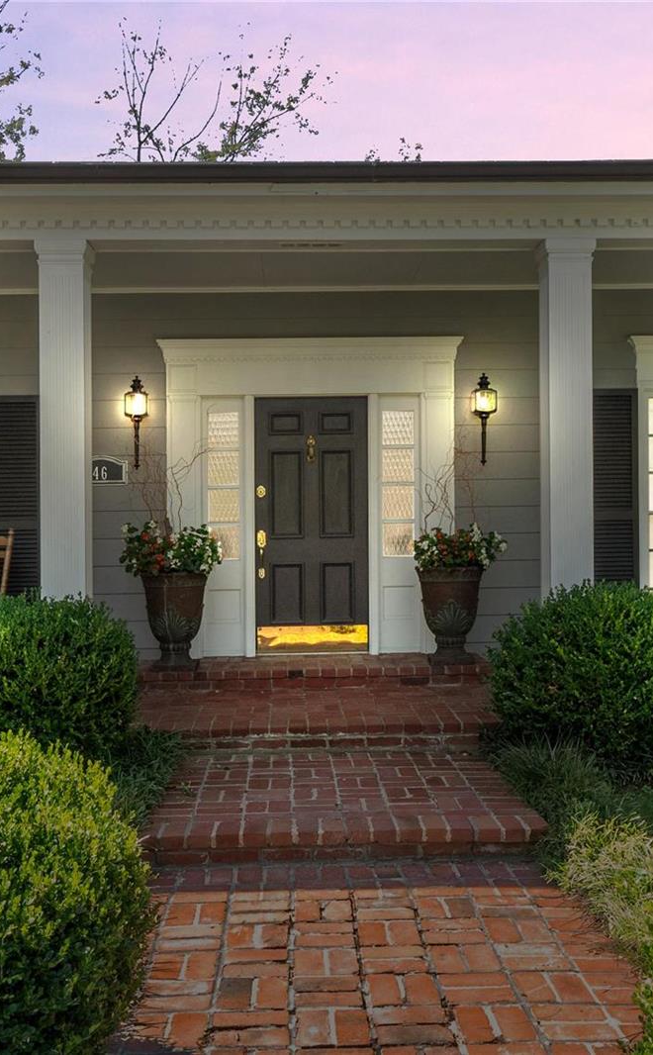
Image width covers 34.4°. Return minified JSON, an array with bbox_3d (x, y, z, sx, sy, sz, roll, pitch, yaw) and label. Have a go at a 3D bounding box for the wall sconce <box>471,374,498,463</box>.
[{"bbox_3d":[1.202,-0.823,8.030,0.200,0.700,0.240,-1,0,-3],"label":"wall sconce"}]

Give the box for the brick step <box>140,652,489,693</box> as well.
[{"bbox_3d":[-0.087,1.108,7.911,2.531,0.130,0.580,-1,0,-3],"label":"brick step"}]

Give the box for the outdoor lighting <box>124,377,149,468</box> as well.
[{"bbox_3d":[-1.449,-0.802,8.026,0.195,0.701,0.240,-1,0,-3],"label":"outdoor lighting"}]

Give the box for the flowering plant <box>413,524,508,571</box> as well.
[{"bbox_3d":[0.971,0.141,7.740,0.660,0.350,0.580,-1,0,-3],"label":"flowering plant"}]

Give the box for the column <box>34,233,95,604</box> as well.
[{"bbox_3d":[-1.512,-0.230,6.127,0.300,2.800,0.300,-1,0,-3],"label":"column"}]

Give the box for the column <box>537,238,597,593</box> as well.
[{"bbox_3d":[1.492,-0.308,6.561,0.300,2.921,0.300,-1,0,-3],"label":"column"}]

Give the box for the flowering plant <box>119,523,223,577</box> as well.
[{"bbox_3d":[-1.124,0.157,7.640,0.700,0.390,0.600,-1,0,-3],"label":"flowering plant"}]

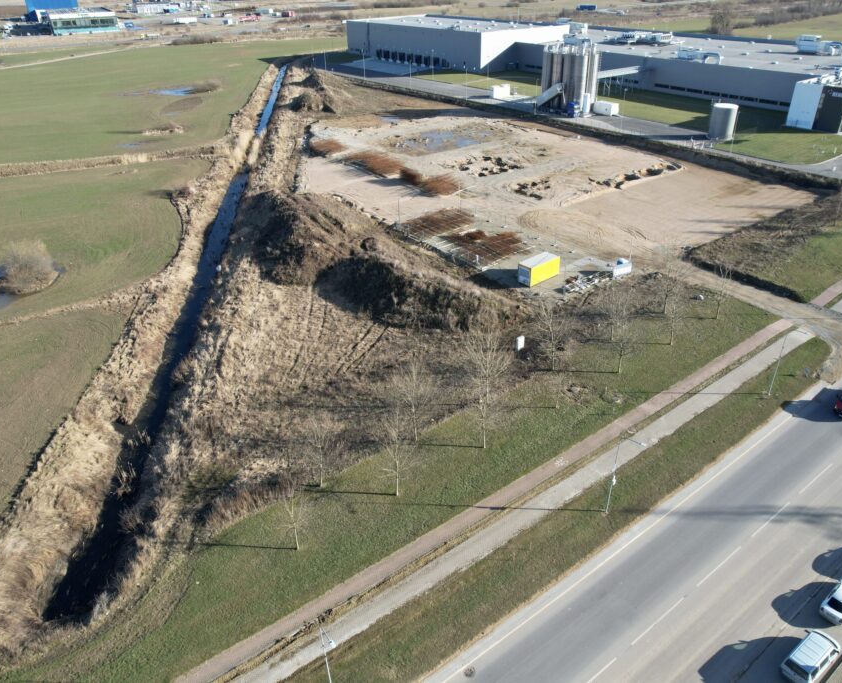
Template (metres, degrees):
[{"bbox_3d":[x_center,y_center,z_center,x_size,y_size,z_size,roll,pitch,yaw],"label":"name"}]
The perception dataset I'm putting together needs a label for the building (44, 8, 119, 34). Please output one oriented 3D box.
[{"bbox_3d":[-283.346,-266.681,521.888,47.520,13.365,64.350,-18,35,-24],"label":"building"}]

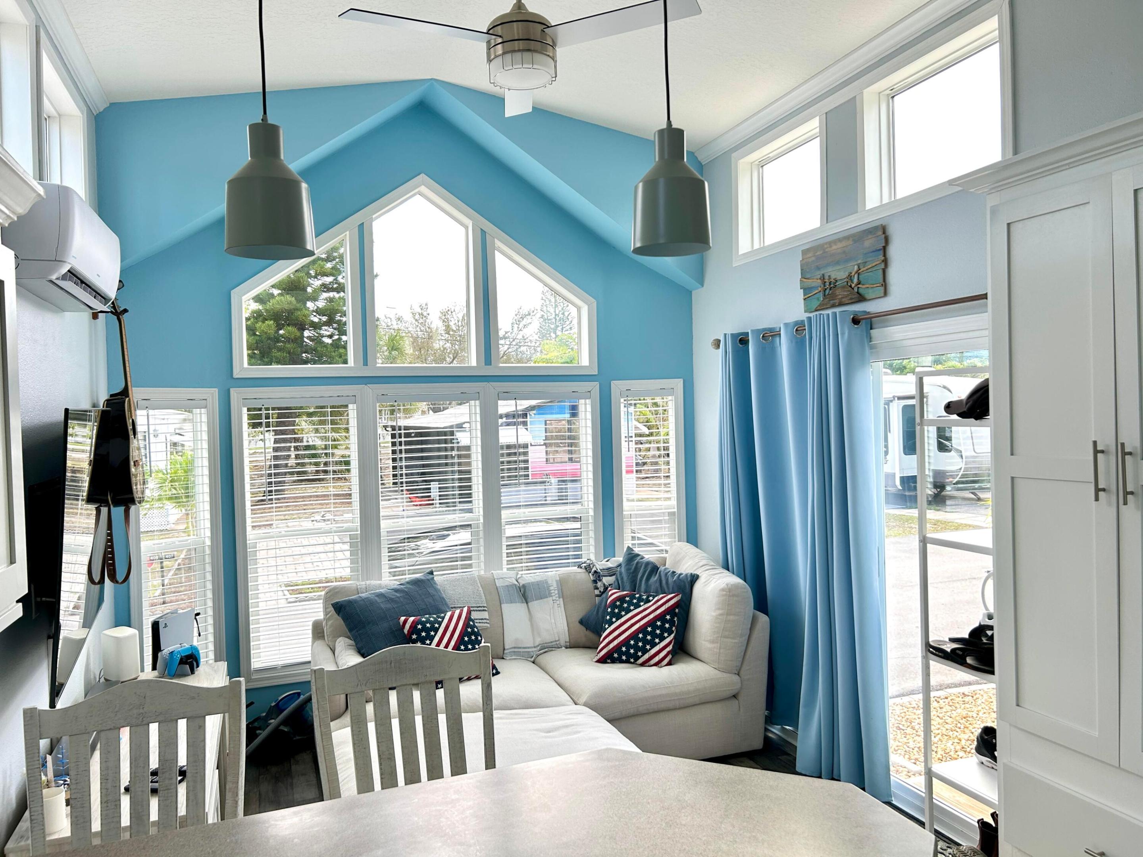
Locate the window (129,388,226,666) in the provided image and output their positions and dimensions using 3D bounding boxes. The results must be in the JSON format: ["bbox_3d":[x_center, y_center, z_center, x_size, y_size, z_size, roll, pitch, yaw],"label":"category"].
[{"bbox_3d":[-2.018,0.587,4.396,0.437,1.570,0.100,-2,1,-20],"label":"window"}]

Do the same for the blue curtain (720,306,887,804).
[{"bbox_3d":[1.071,0.526,4.239,0.179,2.120,1.307,-2,1,-20],"label":"blue curtain"}]

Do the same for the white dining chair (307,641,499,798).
[{"bbox_3d":[-0.354,1.157,2.156,0.480,1.120,0.520,-2,1,-23],"label":"white dining chair"}]

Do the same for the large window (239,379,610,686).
[{"bbox_3d":[-0.782,0.544,4.839,2.040,1.572,0.100,-2,1,-20],"label":"large window"}]

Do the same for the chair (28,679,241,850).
[{"bbox_3d":[-0.955,1.178,1.899,0.480,1.120,0.520,-2,1,-23],"label":"chair"}]

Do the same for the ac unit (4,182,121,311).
[{"bbox_3d":[-1.798,-0.626,3.090,0.207,0.322,0.799,-2,1,-20],"label":"ac unit"}]

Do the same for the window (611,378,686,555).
[{"bbox_3d":[0.481,0.496,5.291,0.480,1.581,0.100,-2,1,-20],"label":"window"}]

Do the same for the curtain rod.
[{"bbox_3d":[1.159,-0.476,3.982,0.080,0.055,2.040,-2,1,-20],"label":"curtain rod"}]

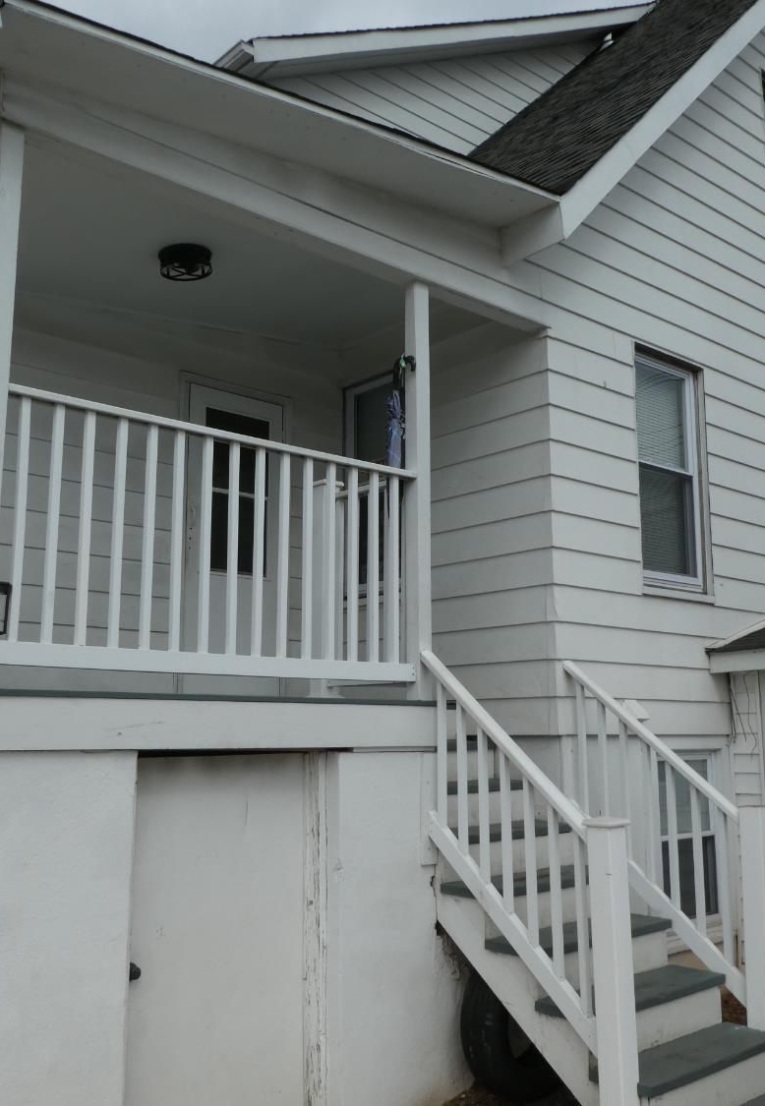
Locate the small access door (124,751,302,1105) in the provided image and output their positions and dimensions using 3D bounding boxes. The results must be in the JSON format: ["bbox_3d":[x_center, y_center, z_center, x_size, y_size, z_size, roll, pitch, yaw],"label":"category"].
[{"bbox_3d":[-0.656,1.563,4.015,0.847,1.516,0.056,9,-13,-41],"label":"small access door"}]

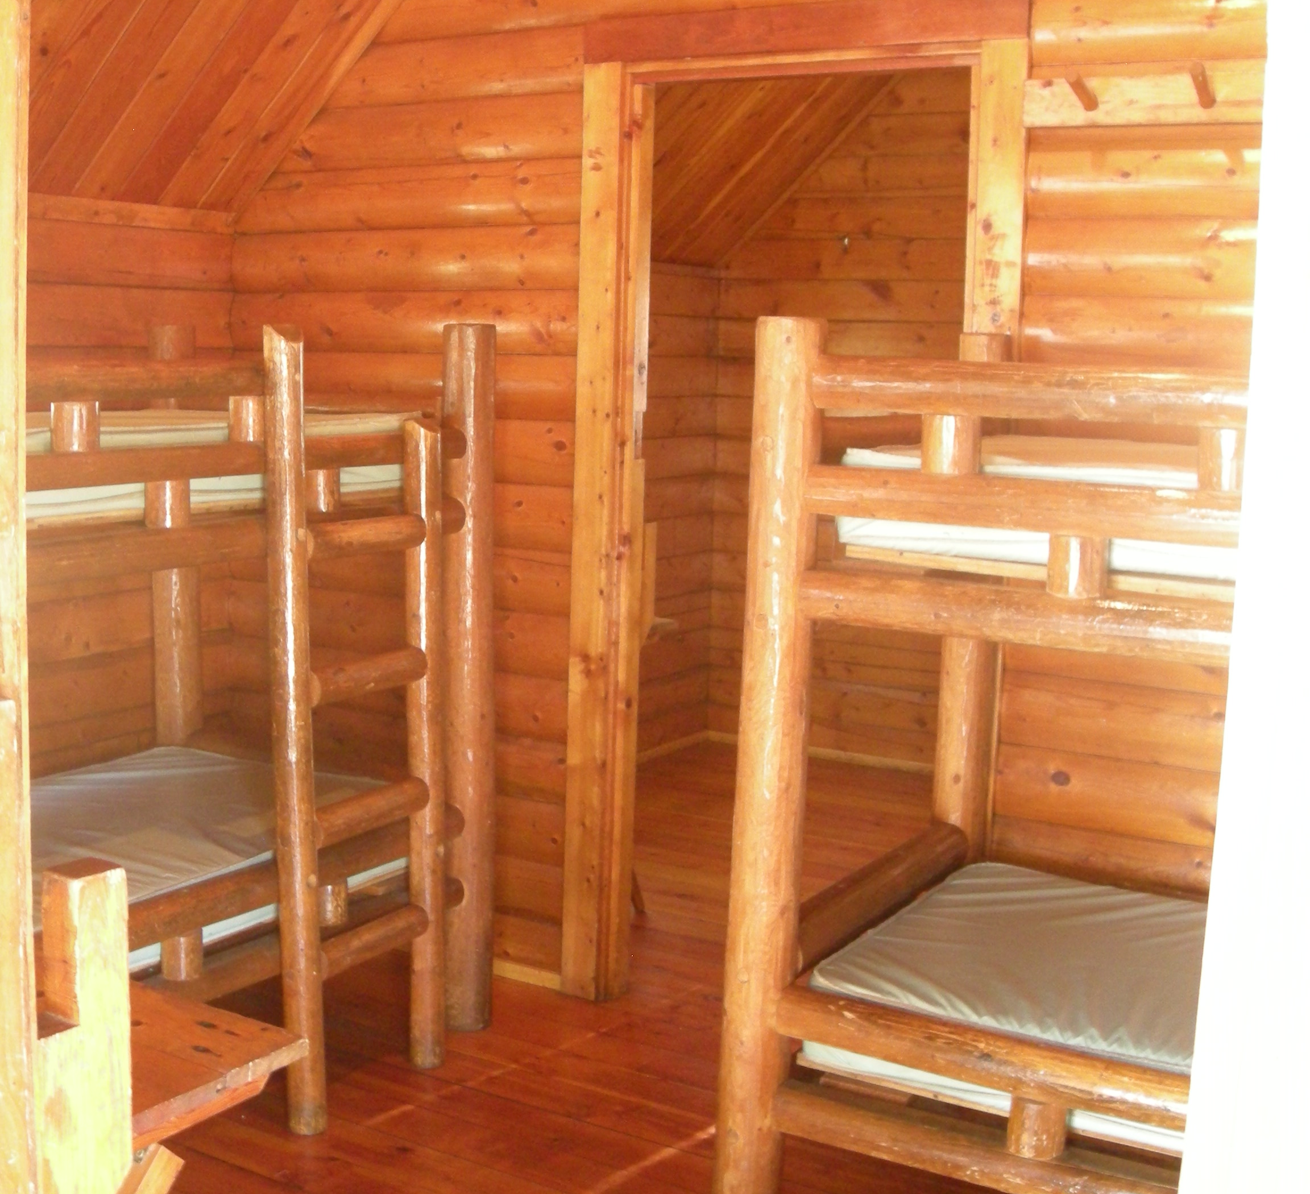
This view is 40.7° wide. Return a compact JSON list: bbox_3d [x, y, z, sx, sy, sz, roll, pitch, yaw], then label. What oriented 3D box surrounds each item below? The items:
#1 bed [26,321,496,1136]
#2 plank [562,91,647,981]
[{"bbox_3d":[-1.224,0.246,3.069,1.000,1.494,2.060,7,9,30],"label":"bed"},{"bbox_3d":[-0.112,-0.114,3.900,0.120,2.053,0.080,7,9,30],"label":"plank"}]

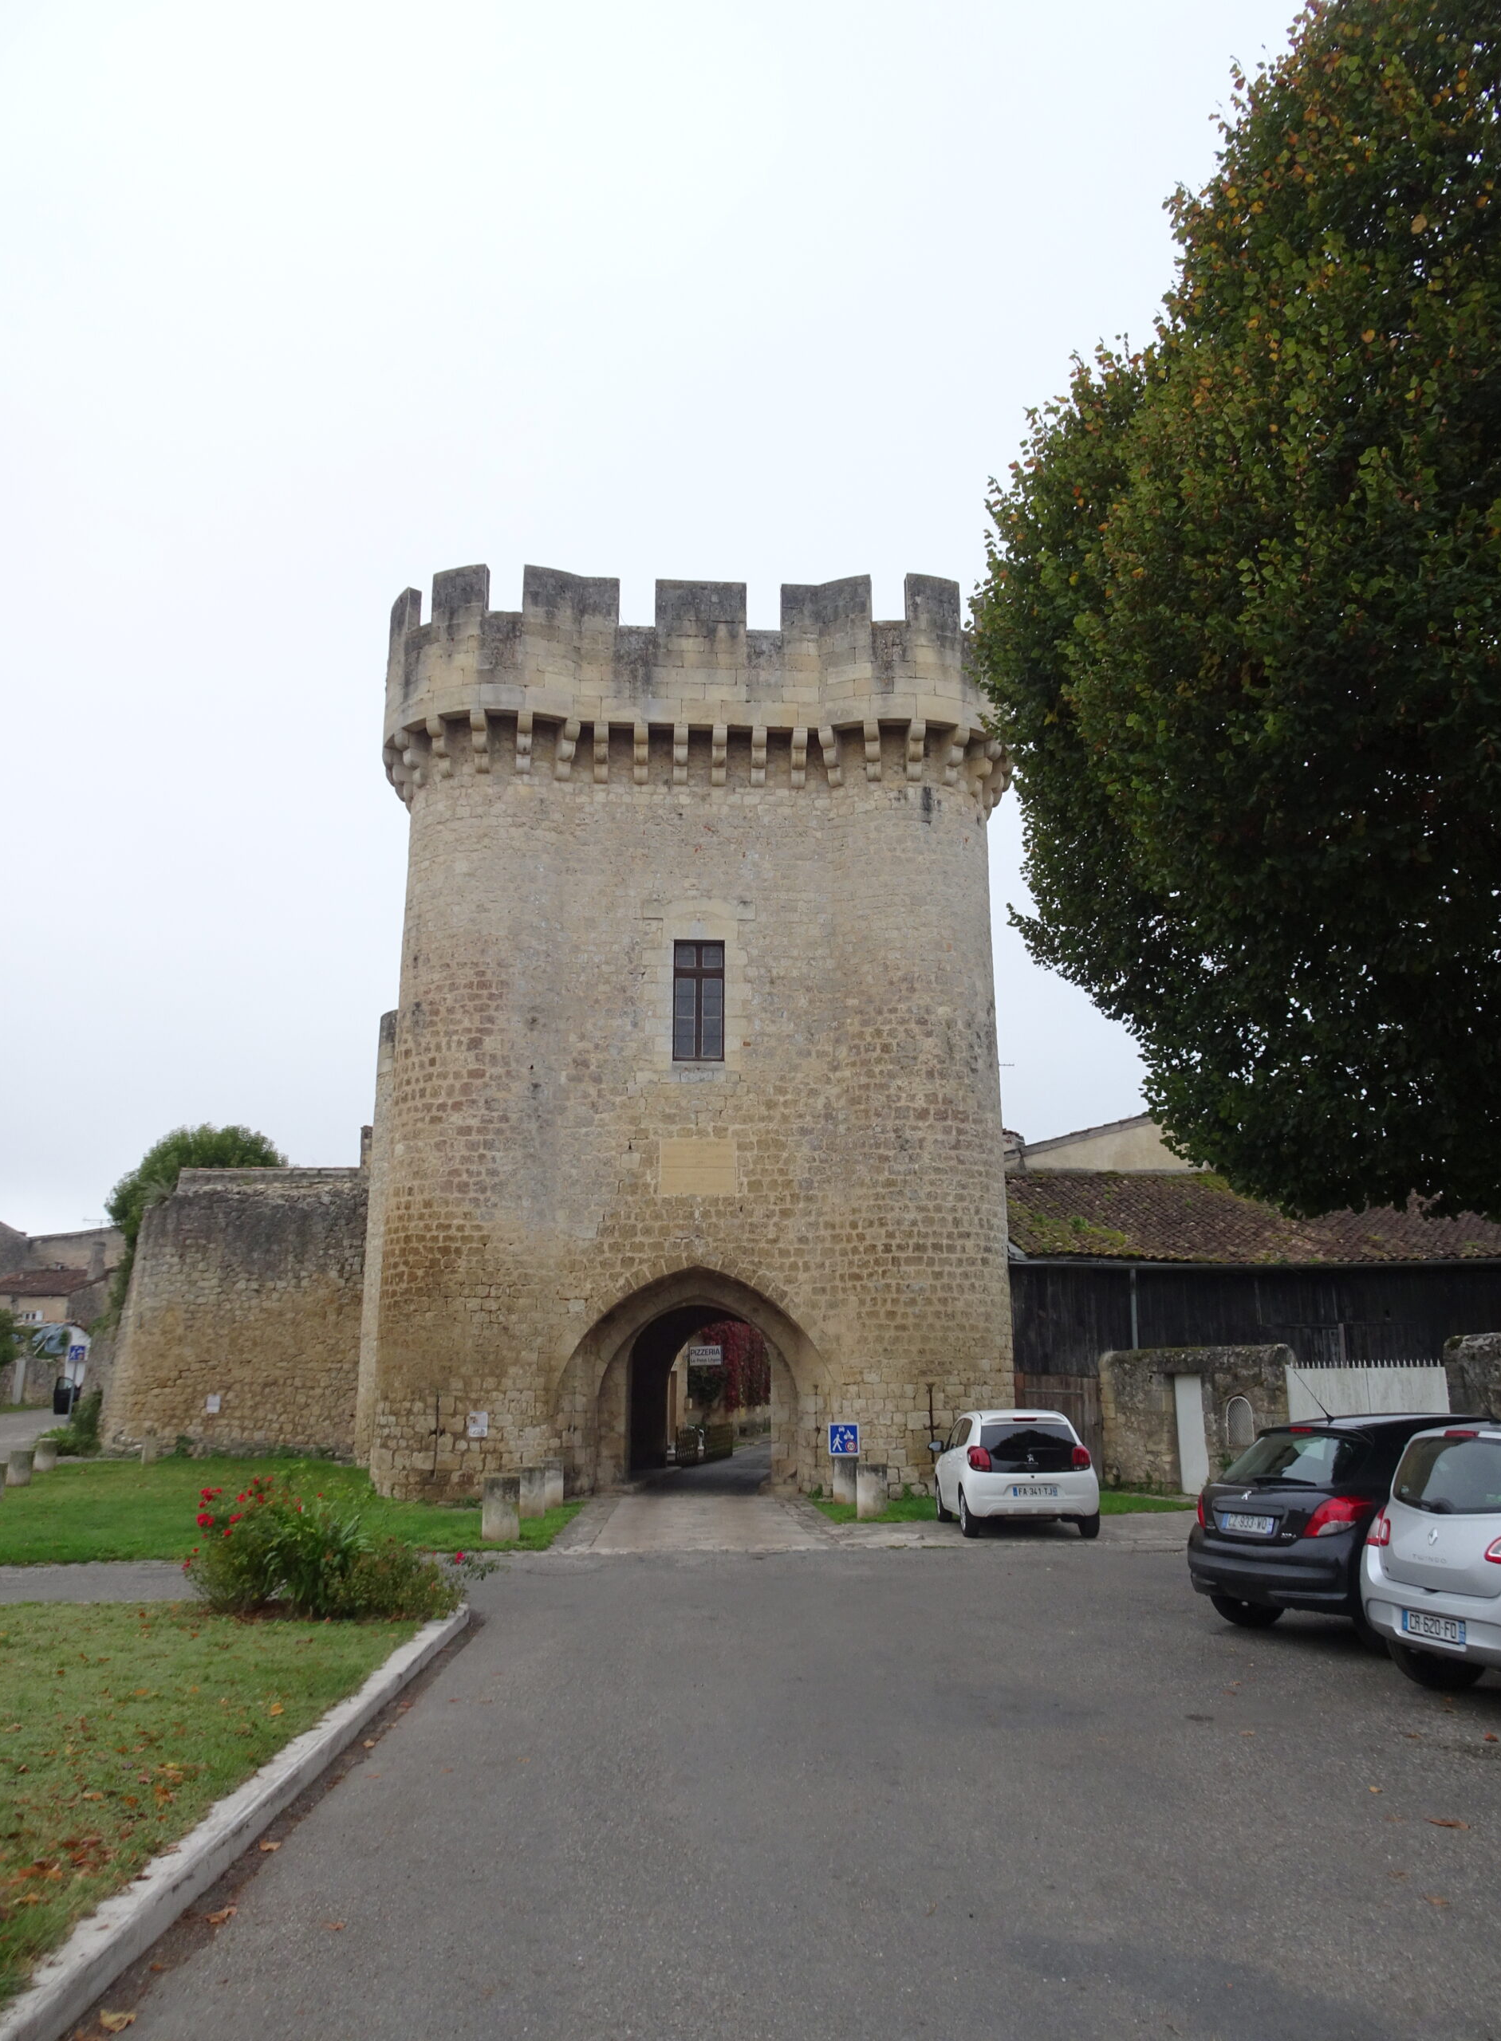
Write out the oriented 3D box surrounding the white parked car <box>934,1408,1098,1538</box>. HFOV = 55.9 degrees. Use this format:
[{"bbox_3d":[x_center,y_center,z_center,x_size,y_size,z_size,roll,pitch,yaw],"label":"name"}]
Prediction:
[{"bbox_3d":[3.364,5.836,18.407,1.630,1.460,3.475,0,-15,0],"label":"white parked car"}]

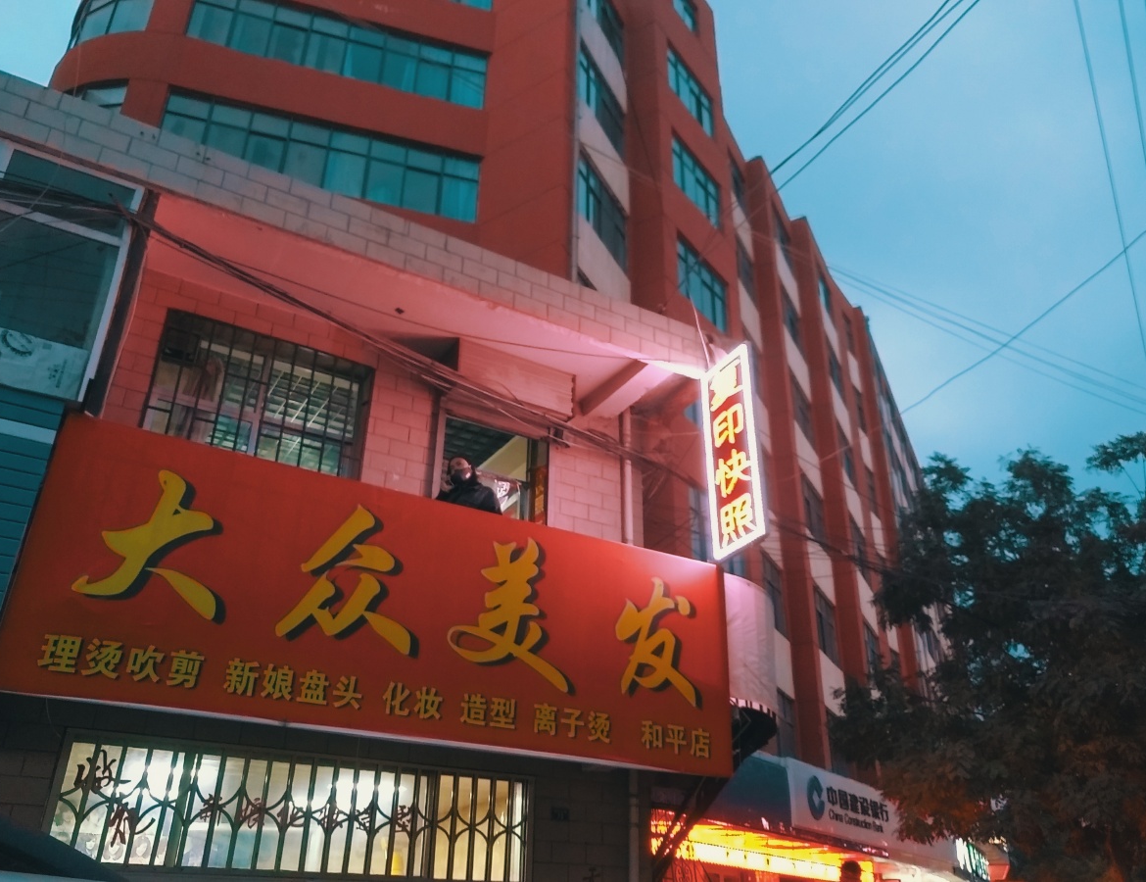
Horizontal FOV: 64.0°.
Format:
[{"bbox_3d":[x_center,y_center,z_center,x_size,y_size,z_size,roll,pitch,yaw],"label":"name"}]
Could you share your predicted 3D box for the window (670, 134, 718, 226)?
[{"bbox_3d":[3.196,-6.603,23.807,0.150,1.798,2.551,-19,-33,33],"label":"window"}]

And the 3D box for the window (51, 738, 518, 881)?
[{"bbox_3d":[-1.950,2.895,7.074,3.660,0.820,0.120,16,-31,-26],"label":"window"}]

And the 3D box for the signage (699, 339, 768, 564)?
[{"bbox_3d":[1.542,0.091,8.691,0.120,1.980,0.710,16,-31,-26],"label":"signage"}]

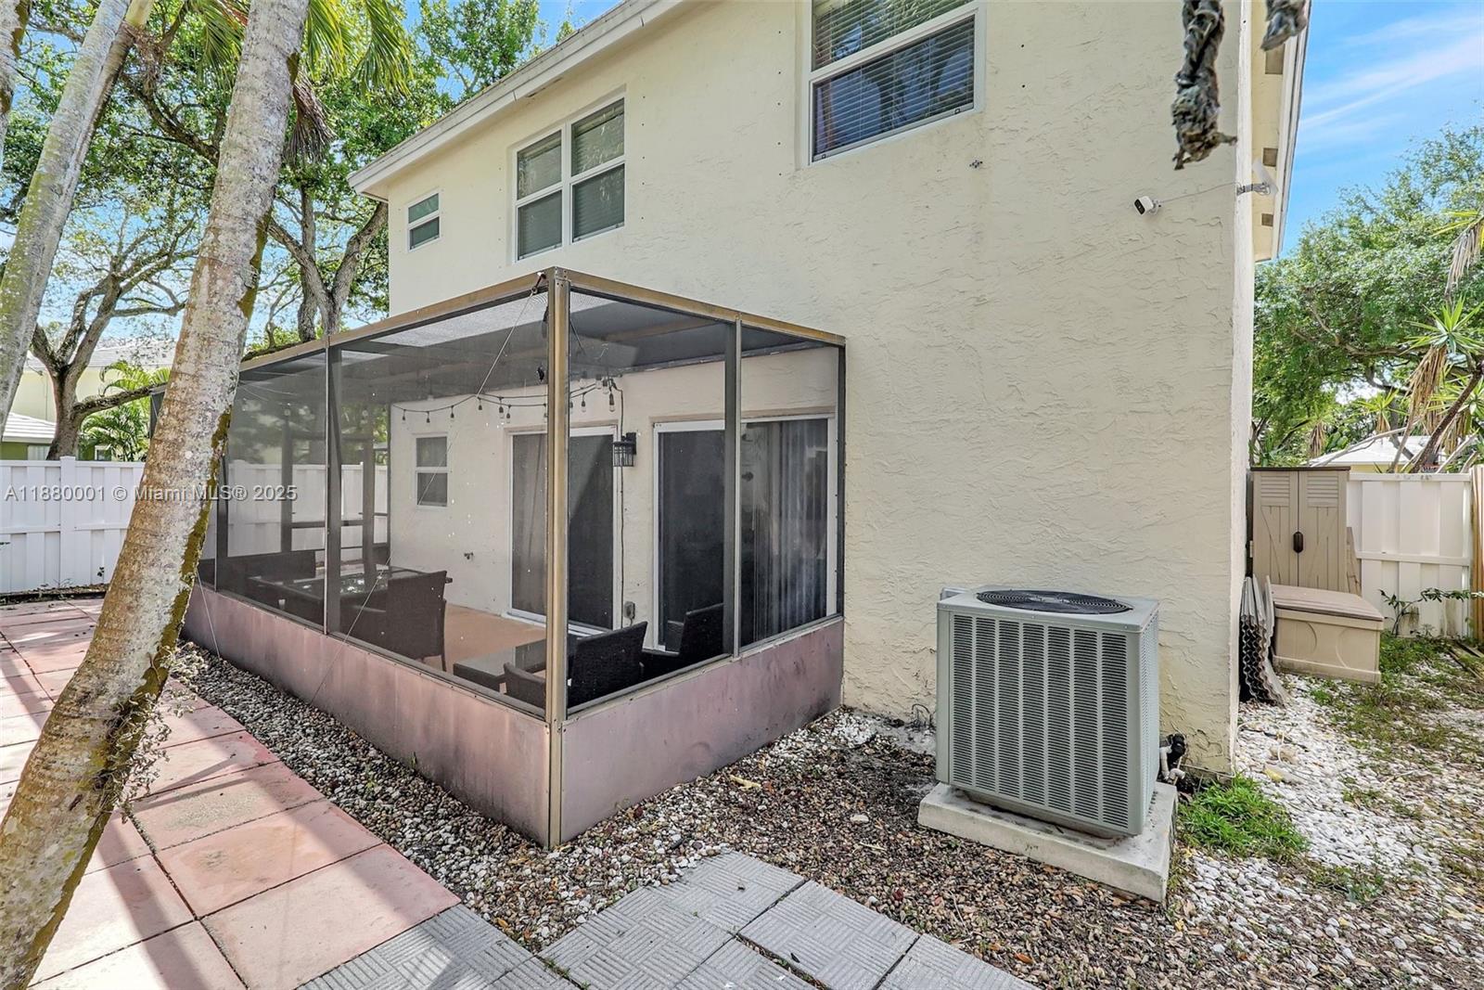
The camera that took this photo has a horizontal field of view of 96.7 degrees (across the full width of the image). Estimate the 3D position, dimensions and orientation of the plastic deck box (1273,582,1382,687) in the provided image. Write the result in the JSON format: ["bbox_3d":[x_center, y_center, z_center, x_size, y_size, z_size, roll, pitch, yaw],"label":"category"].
[{"bbox_3d":[5.313,1.232,6.053,0.681,0.540,1.298,1,2,38],"label":"plastic deck box"}]

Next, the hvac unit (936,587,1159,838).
[{"bbox_3d":[1.542,0.963,3.285,0.856,0.861,0.819,1,2,37],"label":"hvac unit"}]

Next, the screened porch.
[{"bbox_3d":[-2.877,0.150,5.990,7.270,2.590,2.473,1,2,38],"label":"screened porch"}]

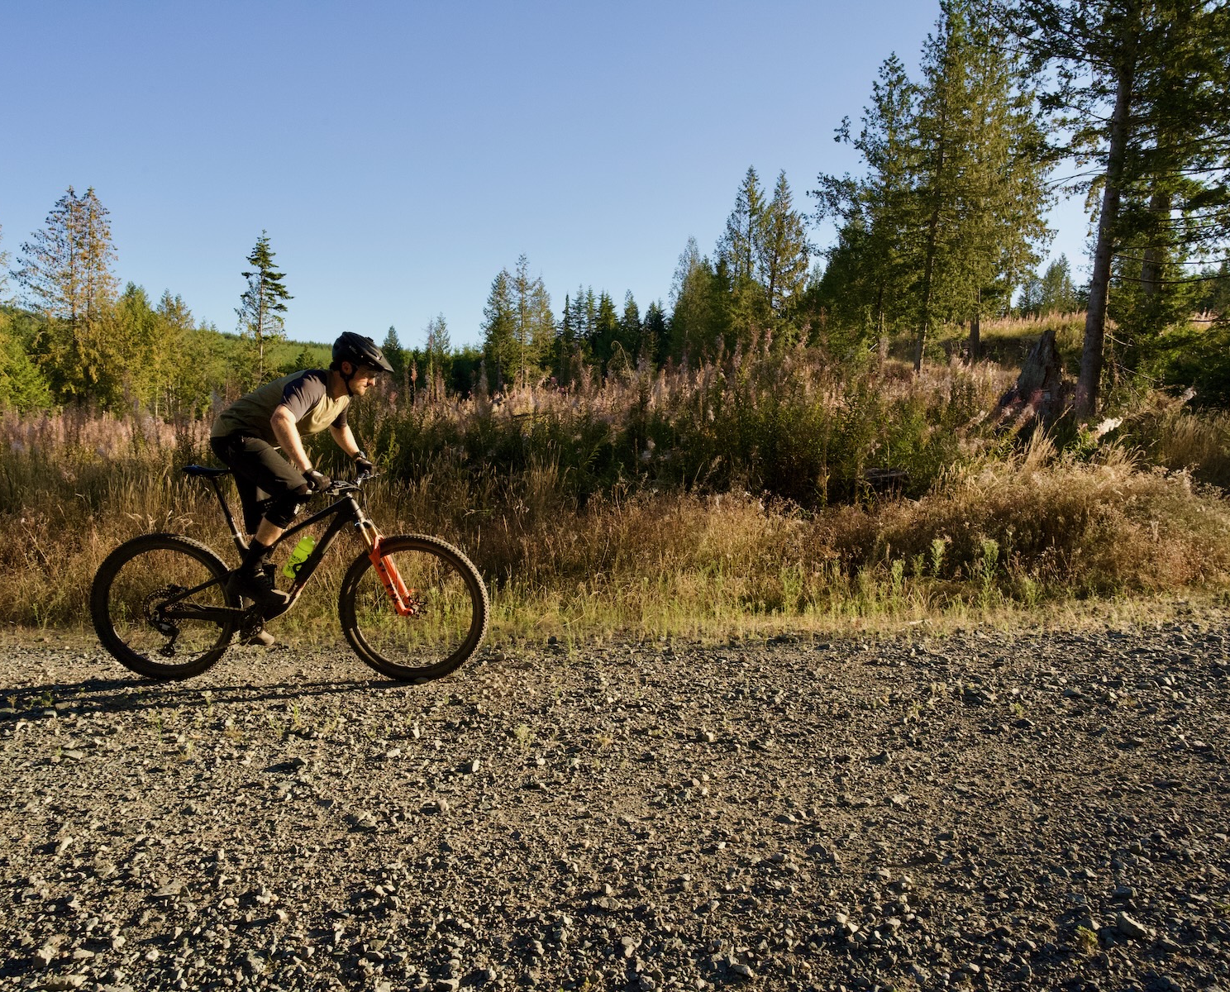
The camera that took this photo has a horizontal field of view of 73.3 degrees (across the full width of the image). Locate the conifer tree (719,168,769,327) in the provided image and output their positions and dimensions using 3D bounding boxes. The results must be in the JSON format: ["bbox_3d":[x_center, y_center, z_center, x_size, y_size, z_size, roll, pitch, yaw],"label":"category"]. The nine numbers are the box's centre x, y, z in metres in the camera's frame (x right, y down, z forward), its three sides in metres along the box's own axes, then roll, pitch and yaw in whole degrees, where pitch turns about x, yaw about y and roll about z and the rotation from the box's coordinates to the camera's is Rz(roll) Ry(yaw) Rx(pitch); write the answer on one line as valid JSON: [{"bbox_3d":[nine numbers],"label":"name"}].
[{"bbox_3d":[7.805,-14.350,50.000,2.933,10.974,2.933,1,6,0],"label":"conifer tree"}]

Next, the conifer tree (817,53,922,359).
[{"bbox_3d":[9.547,-10.707,31.000,3.848,11.819,3.848,1,6,0],"label":"conifer tree"}]

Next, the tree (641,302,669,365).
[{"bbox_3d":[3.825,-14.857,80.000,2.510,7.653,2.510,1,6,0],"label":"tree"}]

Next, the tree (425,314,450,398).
[{"bbox_3d":[-15.870,-12.337,74.000,2.221,8.016,2.221,1,6,0],"label":"tree"}]

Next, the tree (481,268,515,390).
[{"bbox_3d":[-8.904,-12.409,63.000,2.578,9.750,2.578,1,6,0],"label":"tree"}]

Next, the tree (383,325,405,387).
[{"bbox_3d":[-22.771,-13.752,85.000,2.319,7.414,2.319,1,6,0],"label":"tree"}]

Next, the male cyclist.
[{"bbox_3d":[-1.585,-0.045,4.180,0.920,1.550,0.760,1,6,2],"label":"male cyclist"}]

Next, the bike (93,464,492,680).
[{"bbox_3d":[-1.660,0.395,4.200,2.020,1.090,0.780,1,6,2],"label":"bike"}]

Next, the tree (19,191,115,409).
[{"bbox_3d":[-29.113,-10.369,44.000,5.042,12.319,5.042,1,6,0],"label":"tree"}]

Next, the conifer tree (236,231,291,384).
[{"bbox_3d":[-20.419,-10.501,48.000,3.143,9.657,3.143,1,6,0],"label":"conifer tree"}]

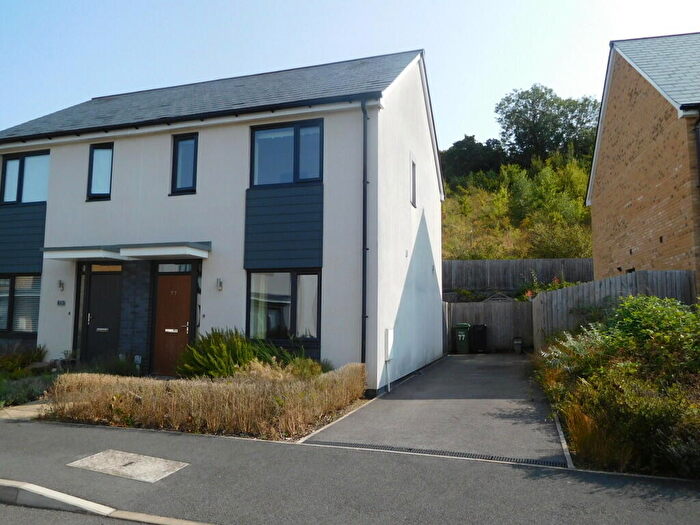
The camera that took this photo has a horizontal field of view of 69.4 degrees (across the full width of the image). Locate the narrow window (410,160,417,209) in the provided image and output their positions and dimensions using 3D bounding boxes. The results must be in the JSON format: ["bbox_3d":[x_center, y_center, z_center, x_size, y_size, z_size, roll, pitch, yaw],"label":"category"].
[{"bbox_3d":[1.504,-1.952,12.554,0.100,1.102,0.625,-1,-5,18],"label":"narrow window"}]

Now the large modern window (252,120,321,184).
[{"bbox_3d":[-1.222,-2.108,9.875,1.544,1.260,0.100,-1,-5,18],"label":"large modern window"}]

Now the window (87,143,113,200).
[{"bbox_3d":[-5.517,-2.004,11.251,0.659,1.308,0.100,-1,-5,18],"label":"window"}]

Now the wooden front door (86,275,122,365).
[{"bbox_3d":[-5.307,1.301,10.931,0.841,2.066,0.090,-1,-5,18],"label":"wooden front door"}]

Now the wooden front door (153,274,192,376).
[{"bbox_3d":[-3.617,1.291,10.387,0.833,2.053,0.090,-1,-5,18],"label":"wooden front door"}]

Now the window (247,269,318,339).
[{"bbox_3d":[-1.243,0.797,9.599,1.556,1.355,0.100,-1,-5,18],"label":"window"}]

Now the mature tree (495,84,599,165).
[{"bbox_3d":[20.933,-14.026,53.638,10.758,9.788,10.500,-1,-5,18],"label":"mature tree"}]

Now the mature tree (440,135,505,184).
[{"bbox_3d":[13.181,-11.282,55.881,7.653,5.872,7.500,-1,-5,18],"label":"mature tree"}]

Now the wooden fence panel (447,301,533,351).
[{"bbox_3d":[4.866,2.295,17.761,2.911,1.774,0.080,-1,-5,18],"label":"wooden fence panel"}]

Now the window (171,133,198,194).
[{"bbox_3d":[-3.424,-2.051,10.580,0.610,1.299,0.100,-1,-5,18],"label":"window"}]

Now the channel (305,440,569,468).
[{"bbox_3d":[0.774,1.954,5.125,2.634,0.080,0.139,-1,-5,18],"label":"channel"}]

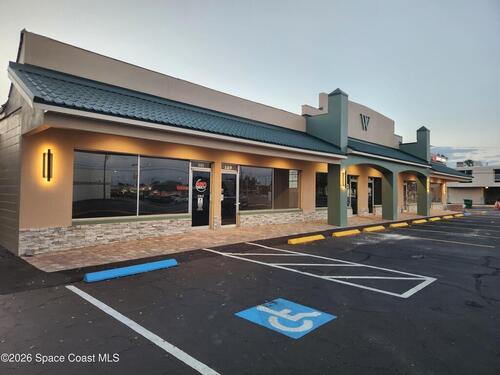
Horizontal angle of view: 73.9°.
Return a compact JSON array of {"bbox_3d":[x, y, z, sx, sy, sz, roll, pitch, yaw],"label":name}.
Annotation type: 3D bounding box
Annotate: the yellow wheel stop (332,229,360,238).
[{"bbox_3d":[3.684,1.718,12.725,0.170,0.130,1.860,0,-1,44],"label":"yellow wheel stop"}]

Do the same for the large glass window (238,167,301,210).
[{"bbox_3d":[1.077,0.049,15.566,0.100,1.929,4.373,0,-1,44],"label":"large glass window"}]

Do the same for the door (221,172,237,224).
[{"bbox_3d":[-0.829,0.447,13.100,0.070,2.098,0.850,0,-1,44],"label":"door"}]

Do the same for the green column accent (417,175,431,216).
[{"bbox_3d":[11.879,0.517,22.730,0.590,2.719,0.590,0,-1,44],"label":"green column accent"}]

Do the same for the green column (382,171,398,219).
[{"bbox_3d":[7.624,0.423,18.086,0.600,2.700,0.600,2,0,42],"label":"green column"}]

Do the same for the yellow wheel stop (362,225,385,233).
[{"bbox_3d":[5.178,1.707,13.881,0.160,0.130,1.830,0,-1,44],"label":"yellow wheel stop"}]

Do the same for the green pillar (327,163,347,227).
[{"bbox_3d":[3.835,0.327,14.501,0.590,2.719,0.590,0,-1,44],"label":"green pillar"}]

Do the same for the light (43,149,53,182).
[{"bbox_3d":[-5.078,-0.559,8.354,0.120,0.803,0.200,0,-1,44],"label":"light"}]

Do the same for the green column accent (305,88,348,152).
[{"bbox_3d":[3.698,-3.159,16.155,1.930,3.078,0.652,0,-1,44],"label":"green column accent"}]

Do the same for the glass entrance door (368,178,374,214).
[{"bbox_3d":[8.395,0.631,23.048,0.100,2.343,0.920,0,-1,44],"label":"glass entrance door"}]

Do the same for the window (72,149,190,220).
[{"bbox_3d":[-3.611,-0.067,10.771,0.100,1.959,3.949,0,-1,44],"label":"window"}]

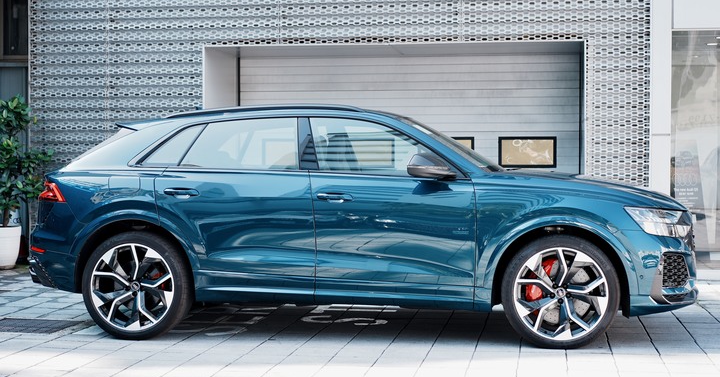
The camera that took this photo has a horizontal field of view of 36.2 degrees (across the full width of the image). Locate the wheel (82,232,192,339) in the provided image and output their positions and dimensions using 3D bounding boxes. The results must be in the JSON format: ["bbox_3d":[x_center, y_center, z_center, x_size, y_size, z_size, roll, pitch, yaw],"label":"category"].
[{"bbox_3d":[-1.595,0.697,7.950,0.790,0.785,0.290,0,1,8],"label":"wheel"}]

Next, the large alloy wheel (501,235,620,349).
[{"bbox_3d":[1.373,0.711,7.520,0.790,0.785,0.290,0,1,9],"label":"large alloy wheel"}]

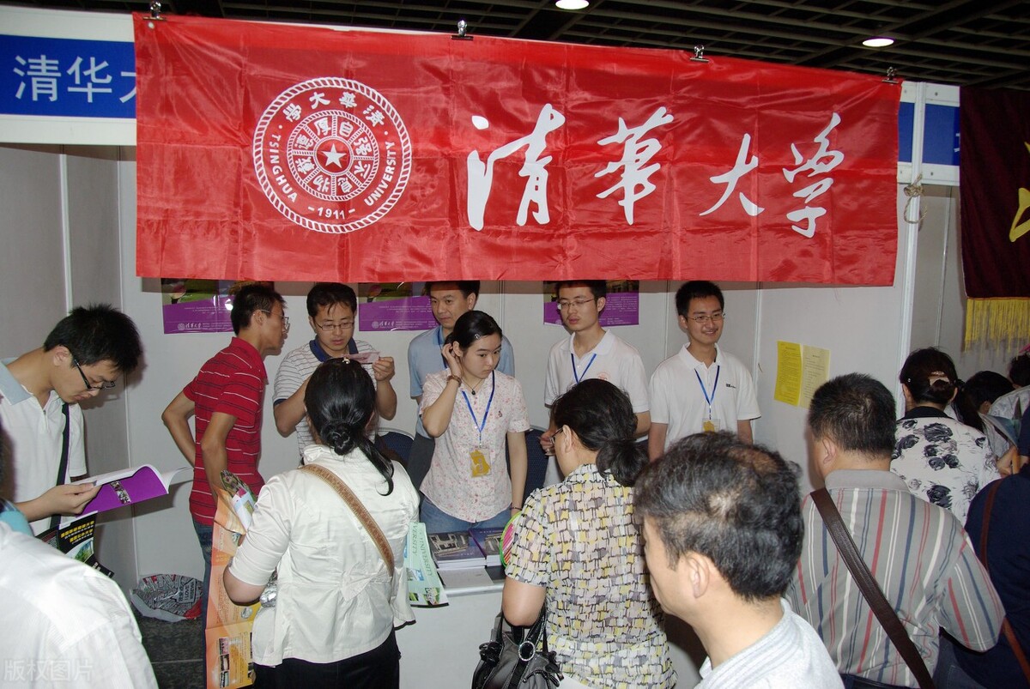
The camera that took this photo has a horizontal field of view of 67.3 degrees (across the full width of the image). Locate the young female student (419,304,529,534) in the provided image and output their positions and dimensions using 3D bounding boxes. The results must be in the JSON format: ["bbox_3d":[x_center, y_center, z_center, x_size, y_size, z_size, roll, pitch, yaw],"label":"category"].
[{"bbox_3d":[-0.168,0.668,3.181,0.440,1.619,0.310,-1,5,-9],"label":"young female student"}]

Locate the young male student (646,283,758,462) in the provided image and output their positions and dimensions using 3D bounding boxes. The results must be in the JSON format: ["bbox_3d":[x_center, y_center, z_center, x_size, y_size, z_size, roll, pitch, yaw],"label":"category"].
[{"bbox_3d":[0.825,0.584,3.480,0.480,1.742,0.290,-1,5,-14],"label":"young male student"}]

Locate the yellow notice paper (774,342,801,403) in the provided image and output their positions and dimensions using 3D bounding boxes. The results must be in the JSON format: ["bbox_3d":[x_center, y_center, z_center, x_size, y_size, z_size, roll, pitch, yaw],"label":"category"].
[{"bbox_3d":[1.210,0.129,3.436,0.006,0.268,0.180,-1,5,-15],"label":"yellow notice paper"}]

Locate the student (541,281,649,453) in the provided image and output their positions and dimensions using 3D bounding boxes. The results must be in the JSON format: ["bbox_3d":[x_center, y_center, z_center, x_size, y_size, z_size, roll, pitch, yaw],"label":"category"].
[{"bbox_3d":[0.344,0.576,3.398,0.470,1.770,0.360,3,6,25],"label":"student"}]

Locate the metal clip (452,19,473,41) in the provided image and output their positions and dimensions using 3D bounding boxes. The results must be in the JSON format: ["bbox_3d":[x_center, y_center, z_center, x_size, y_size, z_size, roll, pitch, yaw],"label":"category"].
[{"bbox_3d":[-0.151,-0.905,2.229,0.062,0.058,0.035,-1,5,-15],"label":"metal clip"}]

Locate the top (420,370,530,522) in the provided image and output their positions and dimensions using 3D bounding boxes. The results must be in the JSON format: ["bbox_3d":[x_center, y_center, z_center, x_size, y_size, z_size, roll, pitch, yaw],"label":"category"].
[{"bbox_3d":[-0.167,0.410,3.158,0.430,0.610,0.280,-1,5,-9],"label":"top"}]

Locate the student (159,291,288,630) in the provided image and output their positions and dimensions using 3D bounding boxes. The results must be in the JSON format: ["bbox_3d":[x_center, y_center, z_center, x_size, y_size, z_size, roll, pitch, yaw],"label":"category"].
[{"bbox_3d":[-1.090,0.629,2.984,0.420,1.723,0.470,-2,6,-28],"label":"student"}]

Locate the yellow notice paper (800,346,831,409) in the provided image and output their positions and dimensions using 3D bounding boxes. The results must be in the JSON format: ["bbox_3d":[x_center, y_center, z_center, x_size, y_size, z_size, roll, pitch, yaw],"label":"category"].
[{"bbox_3d":[1.258,0.148,3.253,0.006,0.268,0.180,-1,5,-15],"label":"yellow notice paper"}]

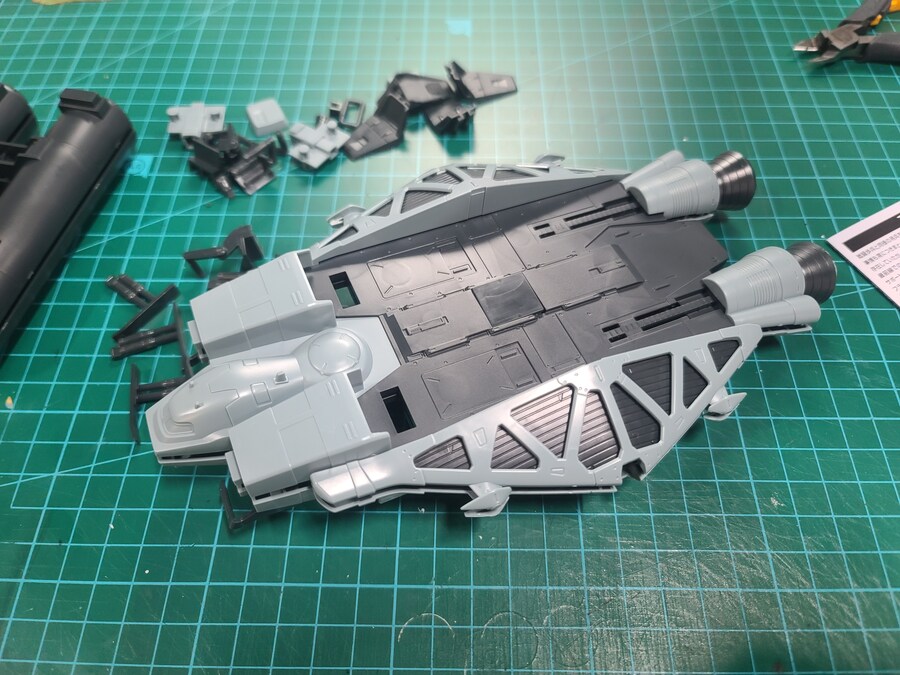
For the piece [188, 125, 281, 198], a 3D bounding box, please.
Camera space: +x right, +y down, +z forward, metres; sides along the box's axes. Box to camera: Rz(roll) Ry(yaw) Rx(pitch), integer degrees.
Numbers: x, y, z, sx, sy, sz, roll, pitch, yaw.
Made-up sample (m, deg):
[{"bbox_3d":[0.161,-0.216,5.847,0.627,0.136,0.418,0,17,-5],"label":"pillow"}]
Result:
[{"bbox_3d":[-0.079,-0.068,0.246,0.026,0.010,0.026,38,66,20],"label":"piece"}]

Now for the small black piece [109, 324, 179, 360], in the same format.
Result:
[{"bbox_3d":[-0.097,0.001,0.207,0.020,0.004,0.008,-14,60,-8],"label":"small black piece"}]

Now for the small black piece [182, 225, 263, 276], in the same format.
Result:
[{"bbox_3d":[-0.077,-0.030,0.221,0.026,0.009,0.014,-12,60,-7],"label":"small black piece"}]

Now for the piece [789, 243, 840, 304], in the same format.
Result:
[{"bbox_3d":[0.109,-0.018,0.203,0.012,0.020,0.020,-18,61,-10],"label":"piece"}]

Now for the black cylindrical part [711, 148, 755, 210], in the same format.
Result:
[{"bbox_3d":[0.093,-0.052,0.224,0.012,0.020,0.020,-18,61,-10],"label":"black cylindrical part"}]

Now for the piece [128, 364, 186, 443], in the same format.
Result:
[{"bbox_3d":[-0.087,0.018,0.196,0.020,0.005,0.026,-14,60,-8],"label":"piece"}]

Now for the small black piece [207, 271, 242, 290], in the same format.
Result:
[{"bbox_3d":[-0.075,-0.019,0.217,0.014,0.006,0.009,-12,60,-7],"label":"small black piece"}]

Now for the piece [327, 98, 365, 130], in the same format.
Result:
[{"bbox_3d":[-0.041,-0.090,0.261,0.013,0.005,0.013,9,60,6],"label":"piece"}]

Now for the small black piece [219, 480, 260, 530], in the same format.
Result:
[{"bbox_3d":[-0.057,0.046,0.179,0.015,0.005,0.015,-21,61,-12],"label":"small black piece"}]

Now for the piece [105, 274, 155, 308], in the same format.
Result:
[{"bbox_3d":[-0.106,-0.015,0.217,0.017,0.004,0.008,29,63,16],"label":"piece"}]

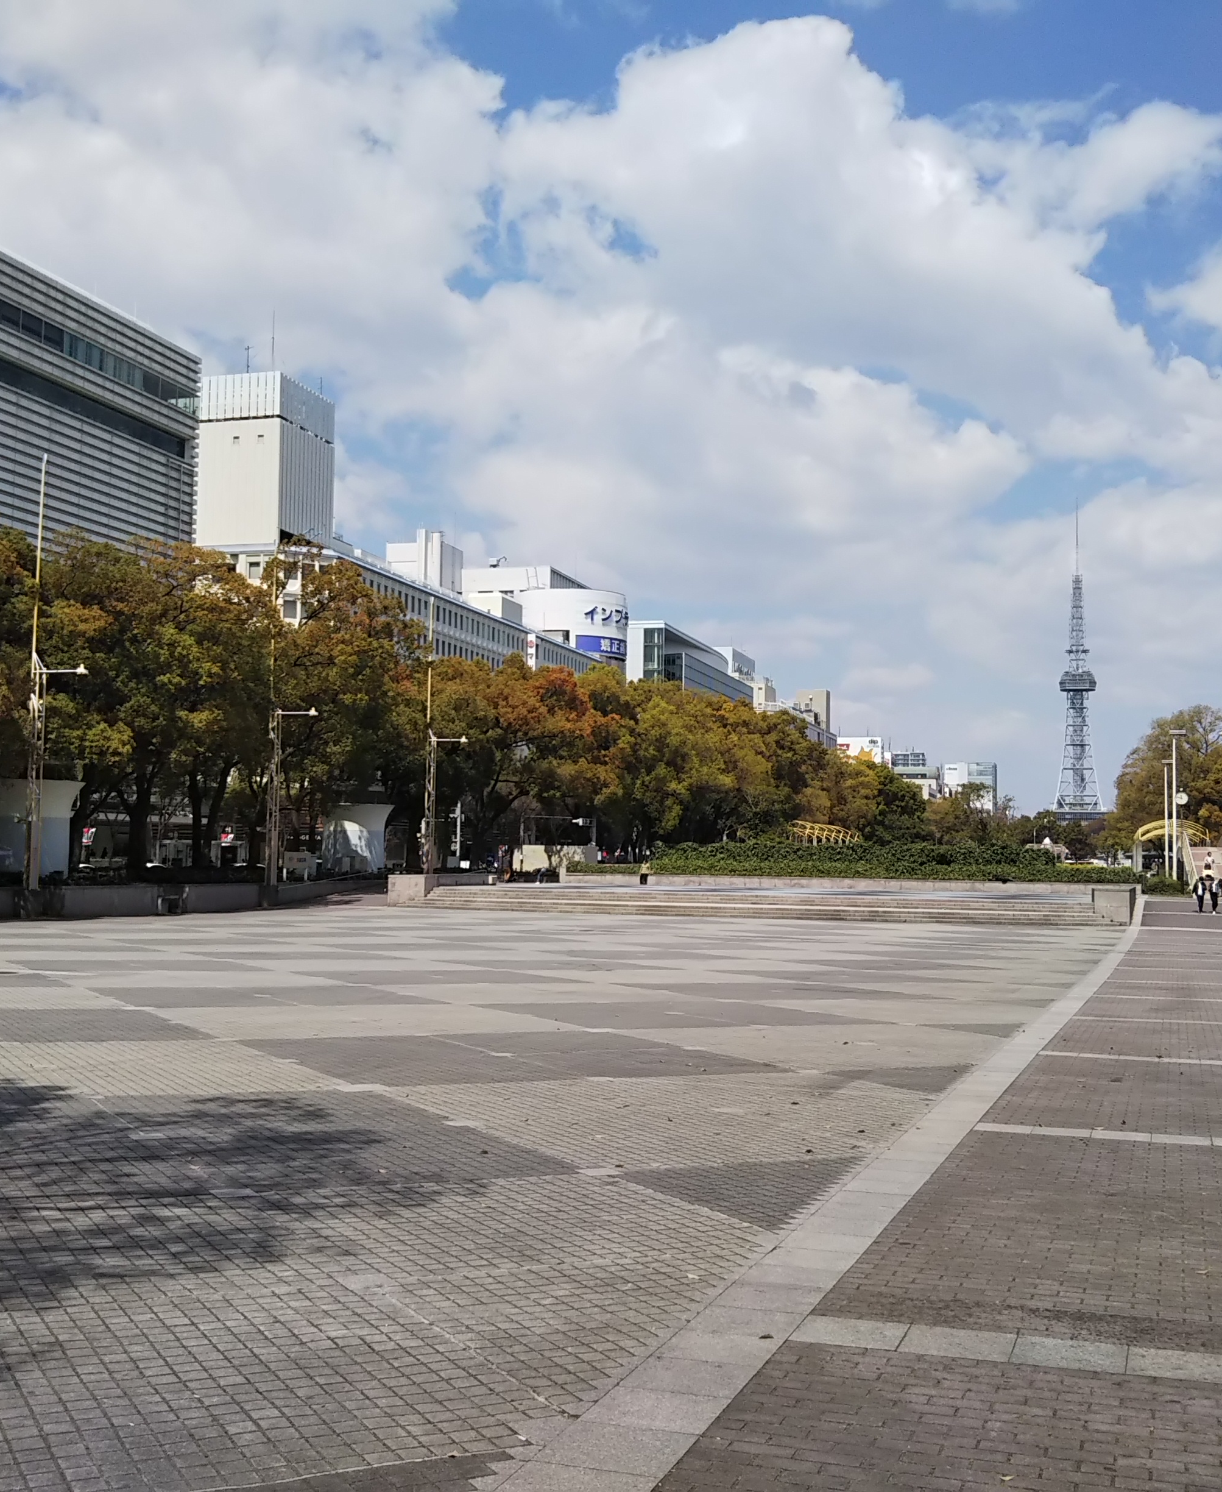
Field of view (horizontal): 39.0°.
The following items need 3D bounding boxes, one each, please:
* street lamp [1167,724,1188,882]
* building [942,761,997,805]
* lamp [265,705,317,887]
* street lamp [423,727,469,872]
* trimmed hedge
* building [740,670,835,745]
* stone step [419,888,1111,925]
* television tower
[{"bbox_3d":[31.259,3.624,95.001,1.000,9.000,0.400,0,-4,18],"label":"street lamp"},{"bbox_3d":[185.734,38.451,890.000,28.000,62.000,26.000,0,-4,17],"label":"building"},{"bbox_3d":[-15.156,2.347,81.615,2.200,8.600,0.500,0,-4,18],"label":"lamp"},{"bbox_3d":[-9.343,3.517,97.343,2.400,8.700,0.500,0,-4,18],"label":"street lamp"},{"bbox_3d":[14.133,7.010,104.671,34.500,2.300,3.000,0,-4,18],"label":"trimmed hedge"},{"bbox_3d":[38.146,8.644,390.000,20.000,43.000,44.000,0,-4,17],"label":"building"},{"bbox_3d":[6.300,7.195,77.669,32.000,0.900,2.800,0,-4,18],"label":"stone step"},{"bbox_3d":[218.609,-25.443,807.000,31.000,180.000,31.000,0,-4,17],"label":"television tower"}]

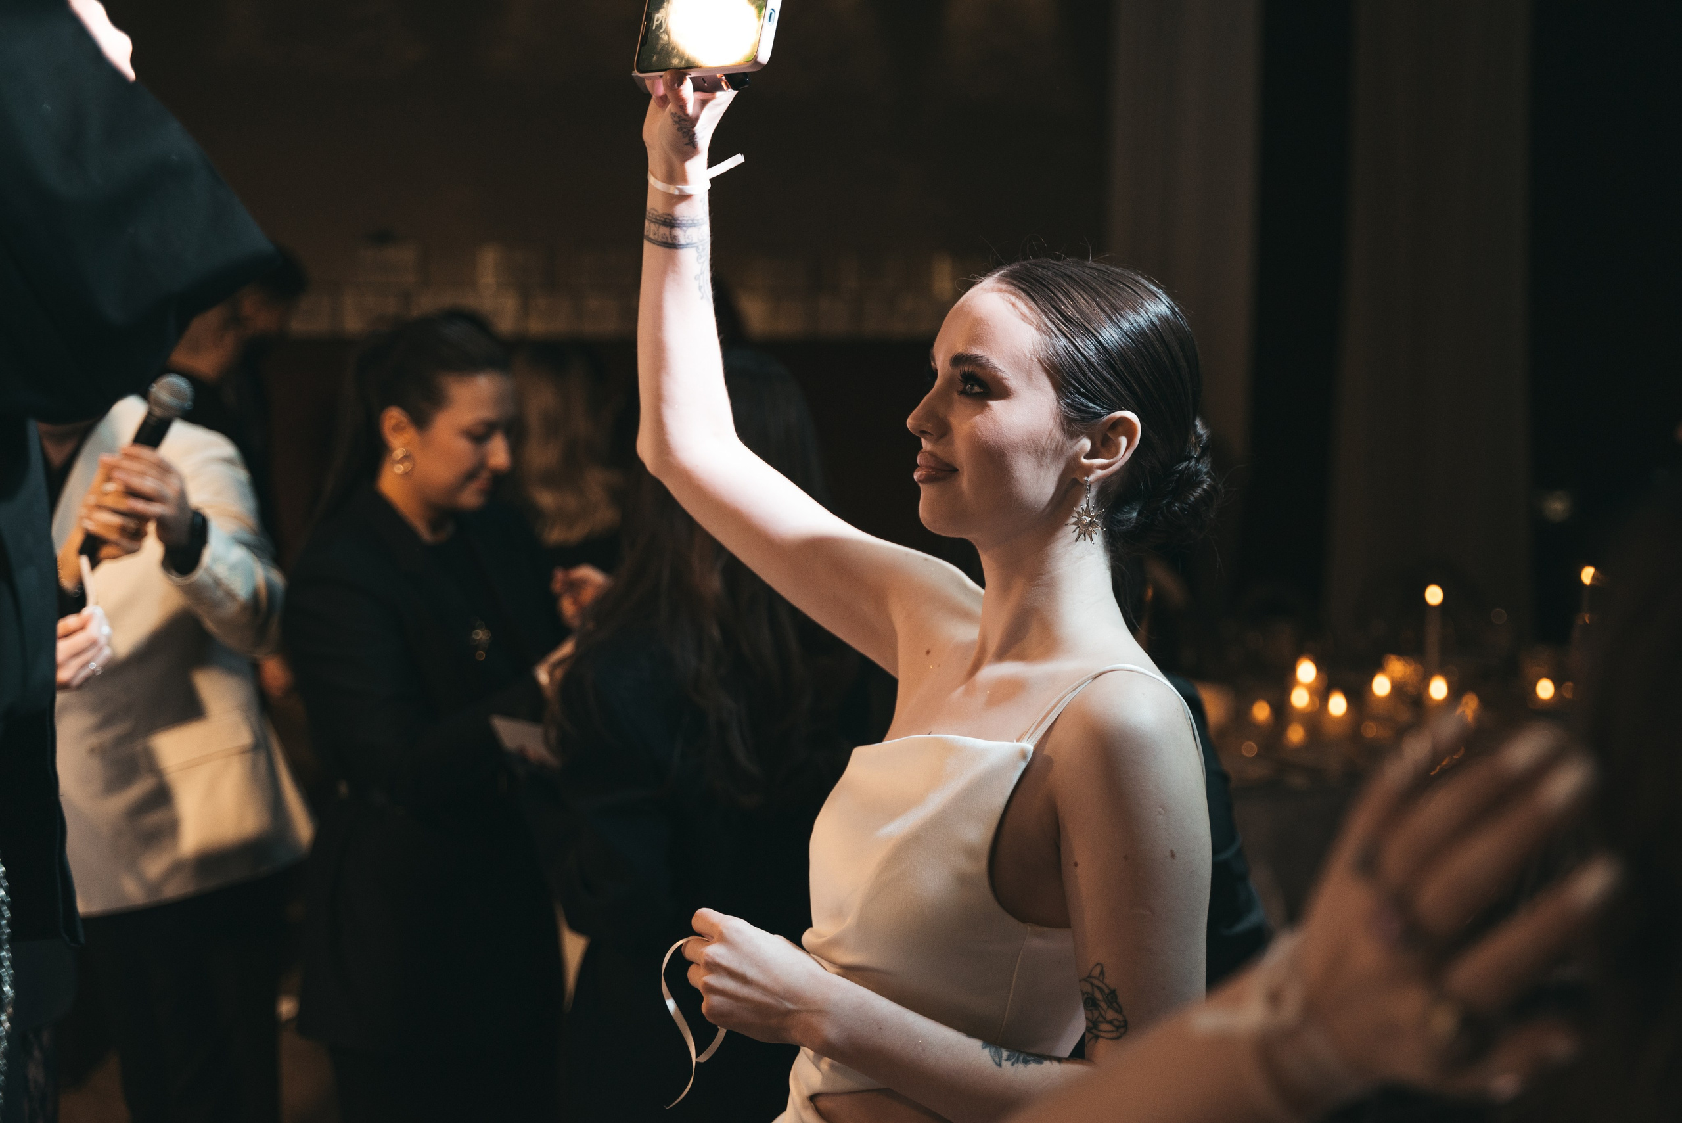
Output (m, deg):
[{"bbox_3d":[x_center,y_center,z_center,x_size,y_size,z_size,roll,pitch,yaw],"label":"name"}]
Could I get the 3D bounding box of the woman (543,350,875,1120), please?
[{"bbox_3d":[-0.147,0.595,2.640,0.480,1.660,0.380,-2,2,-45],"label":"woman"}]

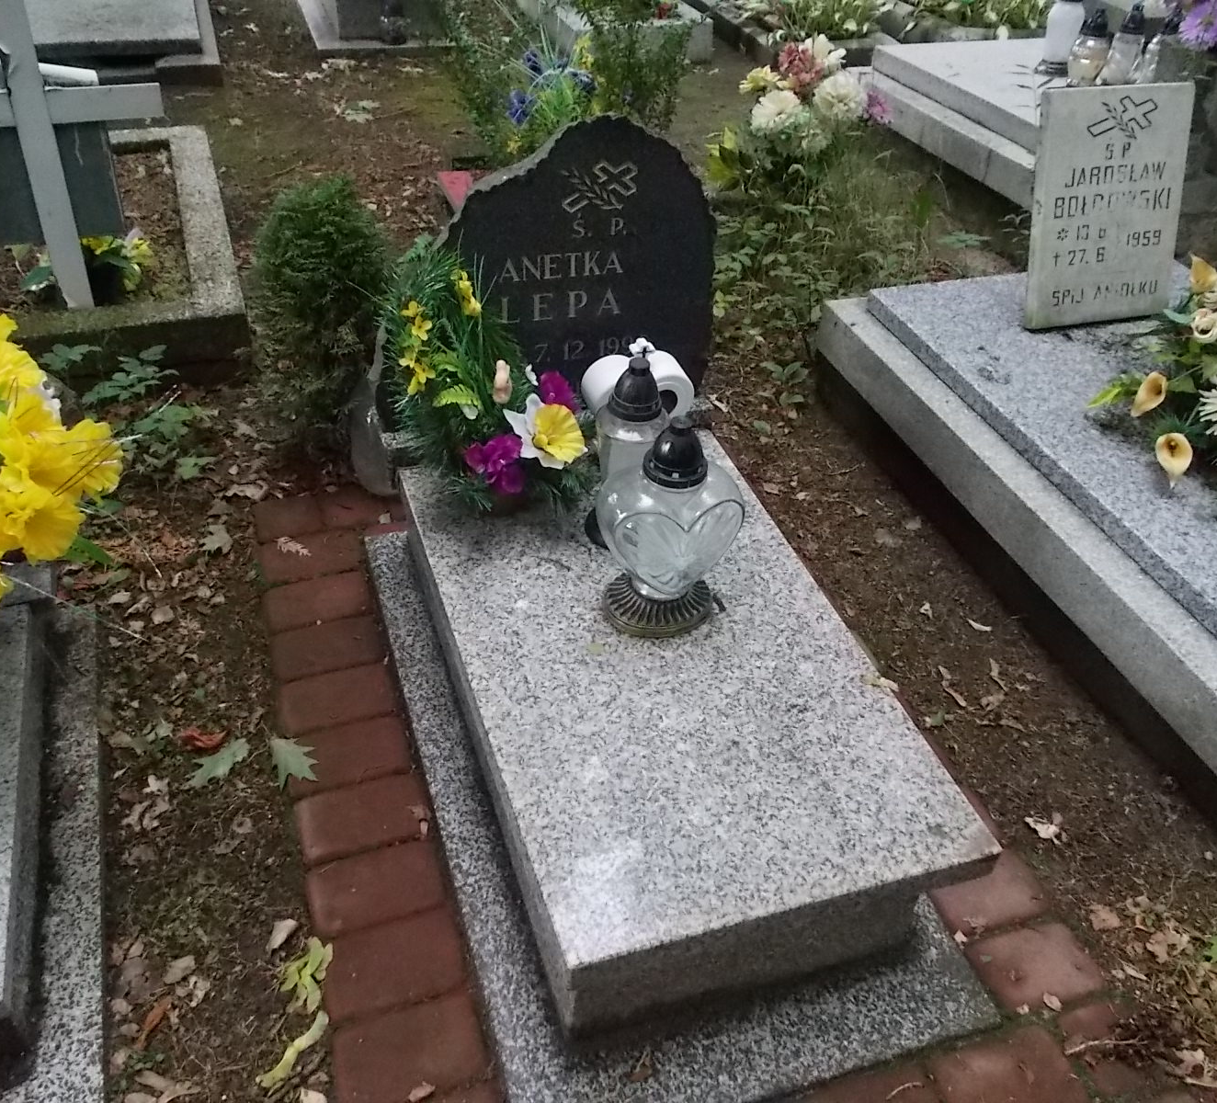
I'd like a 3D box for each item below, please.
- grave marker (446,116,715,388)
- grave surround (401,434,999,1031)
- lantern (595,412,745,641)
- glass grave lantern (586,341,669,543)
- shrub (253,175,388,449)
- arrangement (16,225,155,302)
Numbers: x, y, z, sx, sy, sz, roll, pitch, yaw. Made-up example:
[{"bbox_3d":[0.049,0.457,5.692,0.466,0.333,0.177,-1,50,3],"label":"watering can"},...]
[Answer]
[{"bbox_3d":[-0.103,-0.494,1.918,0.613,0.512,0.062,-9,38,-18],"label":"grave marker"},{"bbox_3d":[0.066,0.177,1.729,0.588,0.150,0.970,-9,43,-18],"label":"grave surround"},{"bbox_3d":[0.095,-0.053,1.626,0.219,0.338,0.172,-9,43,-18],"label":"lantern"},{"bbox_3d":[0.041,-0.163,1.761,0.128,0.321,0.128,4,40,-4],"label":"glass grave lantern"},{"bbox_3d":[-0.549,-0.468,2.162,0.269,0.512,0.269,-9,43,-18],"label":"shrub"},{"bbox_3d":[-1.160,-0.642,2.449,0.269,0.150,0.188,-9,43,-18],"label":"arrangement"}]

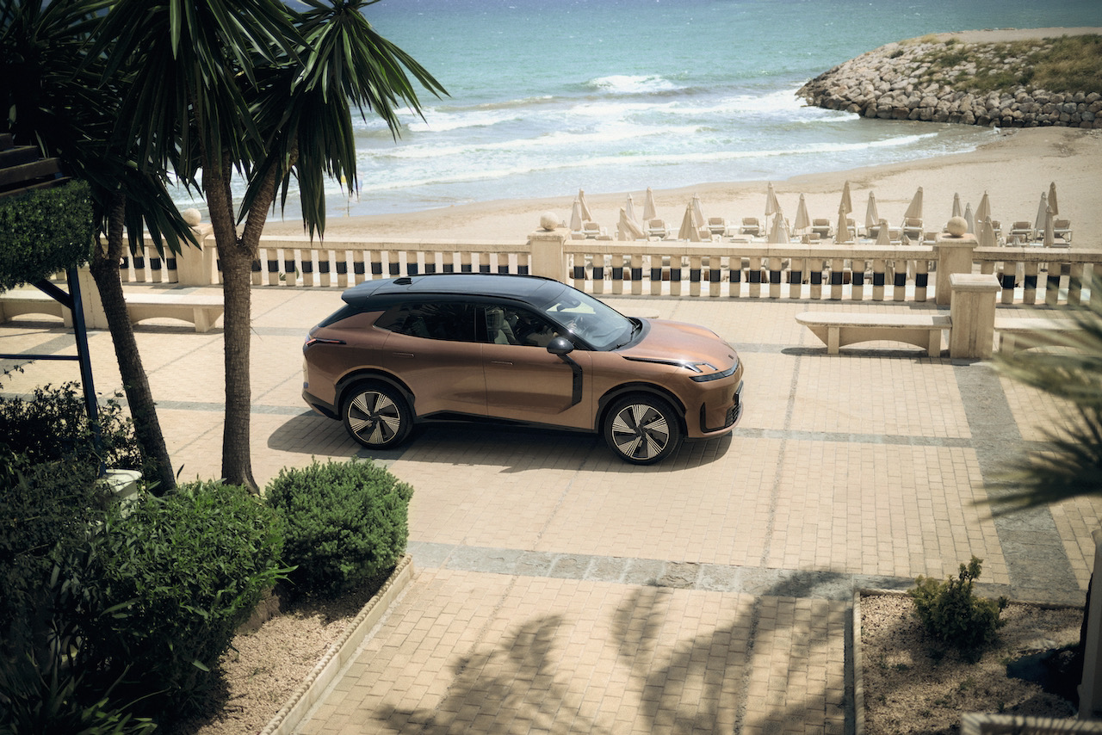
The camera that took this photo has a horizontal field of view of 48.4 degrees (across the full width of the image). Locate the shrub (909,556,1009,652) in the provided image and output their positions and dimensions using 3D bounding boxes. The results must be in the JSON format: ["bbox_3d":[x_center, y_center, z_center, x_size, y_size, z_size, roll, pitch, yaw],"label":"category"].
[{"bbox_3d":[2.876,1.620,8.617,0.680,0.570,0.660,2,17,13],"label":"shrub"}]

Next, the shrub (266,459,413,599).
[{"bbox_3d":[-1.702,1.224,9.845,1.160,0.920,1.140,2,17,13],"label":"shrub"}]

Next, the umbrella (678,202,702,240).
[{"bbox_3d":[4.712,-4.554,41.523,0.750,2.050,0.700,2,17,13],"label":"umbrella"}]

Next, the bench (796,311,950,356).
[{"bbox_3d":[4.224,-0.430,16.146,1.970,0.450,0.570,2,17,13],"label":"bench"}]

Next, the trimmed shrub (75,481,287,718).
[{"bbox_3d":[-2.467,1.478,8.289,1.360,1.340,1.400,2,17,13],"label":"trimmed shrub"}]

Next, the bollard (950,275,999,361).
[{"bbox_3d":[5.451,-0.667,15.842,0.600,1.000,0.600,2,17,13],"label":"bollard"}]

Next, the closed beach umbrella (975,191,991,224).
[{"bbox_3d":[14.797,-4.997,41.885,0.550,2.050,0.520,2,17,13],"label":"closed beach umbrella"}]

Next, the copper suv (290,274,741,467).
[{"bbox_3d":[-0.328,-0.116,13.324,4.820,1.680,1.950,2,17,14],"label":"copper suv"}]

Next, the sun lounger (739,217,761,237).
[{"bbox_3d":[7.556,-5.465,46.000,0.700,0.730,1.900,2,17,13],"label":"sun lounger"}]

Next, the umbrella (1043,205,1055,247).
[{"bbox_3d":[15.794,-4.140,39.051,0.400,2.050,0.400,2,17,13],"label":"umbrella"}]

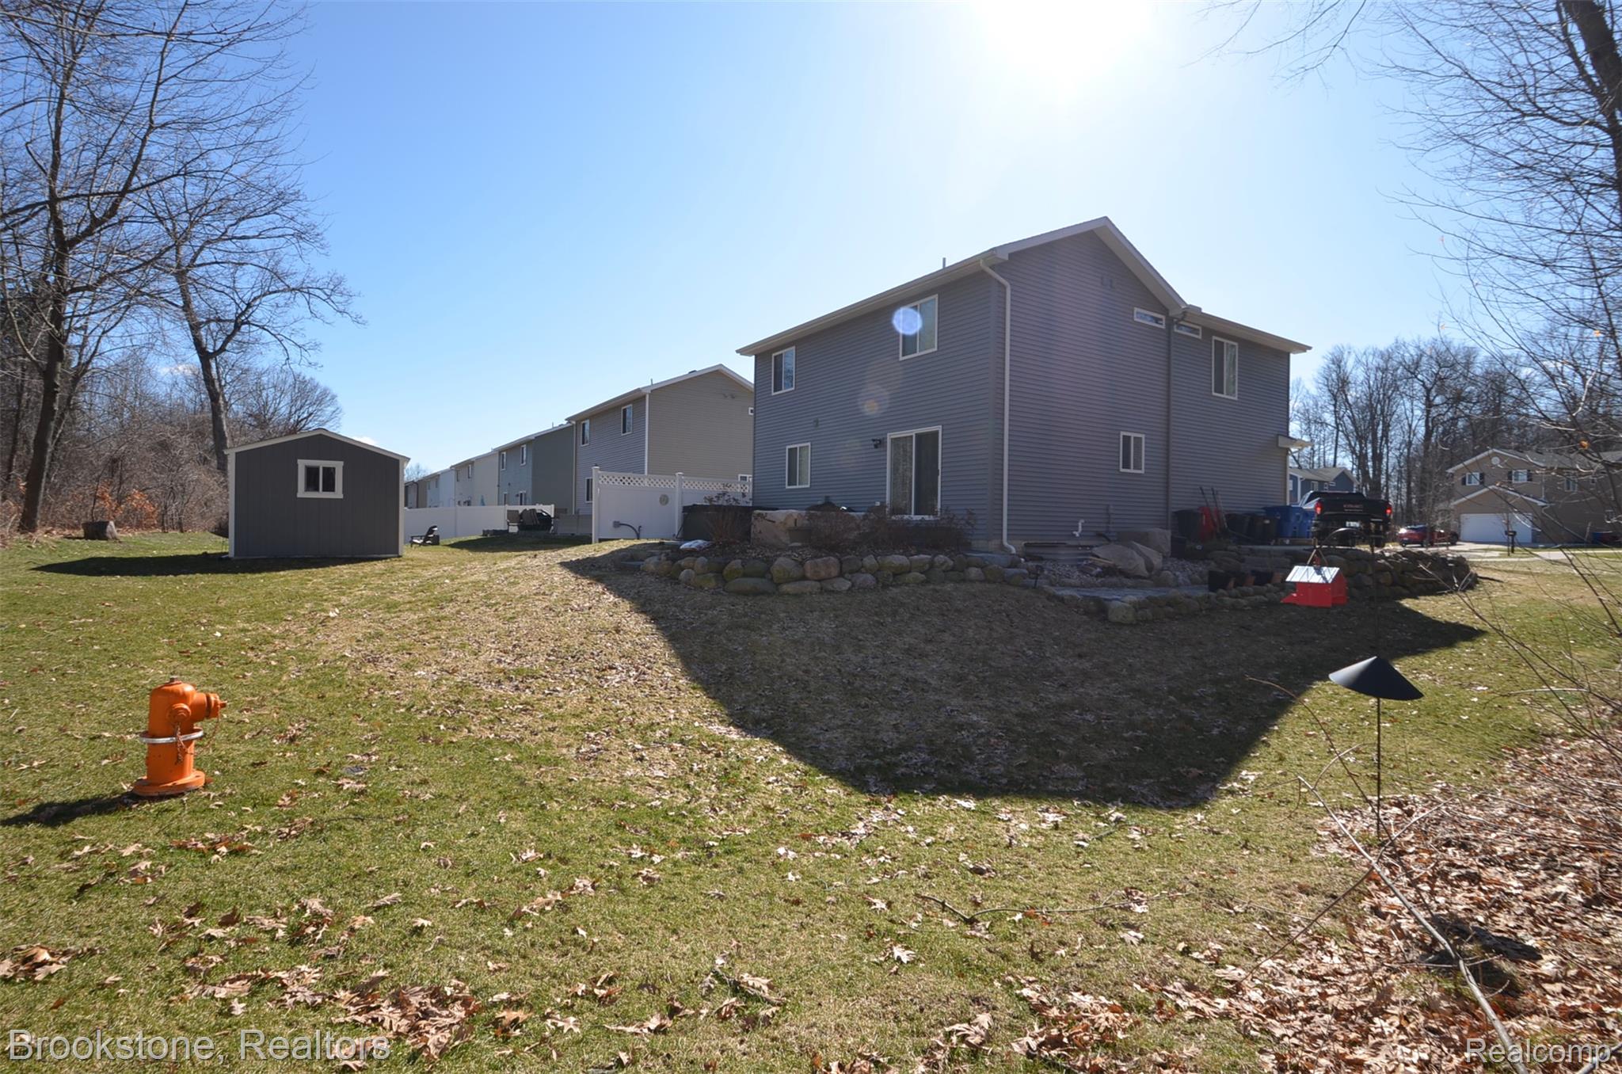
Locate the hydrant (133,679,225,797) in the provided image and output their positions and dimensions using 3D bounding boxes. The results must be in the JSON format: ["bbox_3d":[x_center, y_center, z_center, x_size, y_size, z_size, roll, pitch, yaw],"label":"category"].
[{"bbox_3d":[-4.198,1.280,4.775,0.390,0.735,0.450,1,1,37],"label":"hydrant"}]

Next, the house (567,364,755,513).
[{"bbox_3d":[-4.044,-3.767,36.939,13.900,7.300,10.300,0,1,-34],"label":"house"}]

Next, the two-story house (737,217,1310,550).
[{"bbox_3d":[6.273,-3.488,21.957,13.900,7.300,10.250,0,1,-34],"label":"two-story house"}]

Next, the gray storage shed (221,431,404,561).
[{"bbox_3d":[-11.423,-0.974,16.823,3.250,2.760,3.800,0,1,-34],"label":"gray storage shed"}]

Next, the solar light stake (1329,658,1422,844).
[{"bbox_3d":[3.442,1.279,4.340,0.455,1.110,0.455,2,1,44],"label":"solar light stake"}]

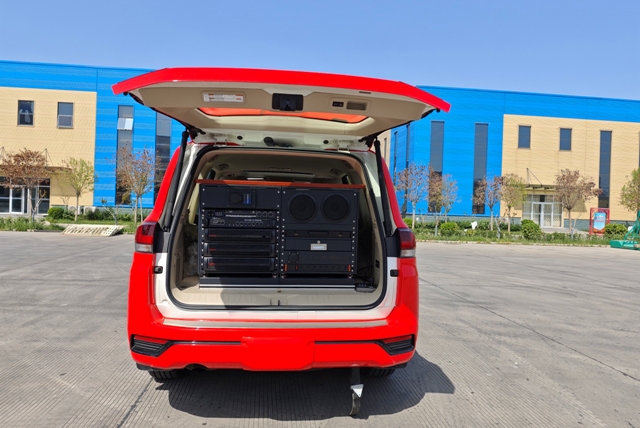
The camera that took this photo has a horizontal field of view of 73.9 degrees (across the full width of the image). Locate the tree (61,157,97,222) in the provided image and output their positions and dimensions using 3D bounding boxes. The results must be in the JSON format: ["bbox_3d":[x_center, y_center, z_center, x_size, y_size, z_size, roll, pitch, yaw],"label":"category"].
[{"bbox_3d":[-15.757,-1.585,27.800,2.220,4.086,2.109,2,1,-6],"label":"tree"}]

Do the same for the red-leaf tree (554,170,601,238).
[{"bbox_3d":[15.473,-0.630,25.500,2.734,4.198,2.597,2,1,-6],"label":"red-leaf tree"}]

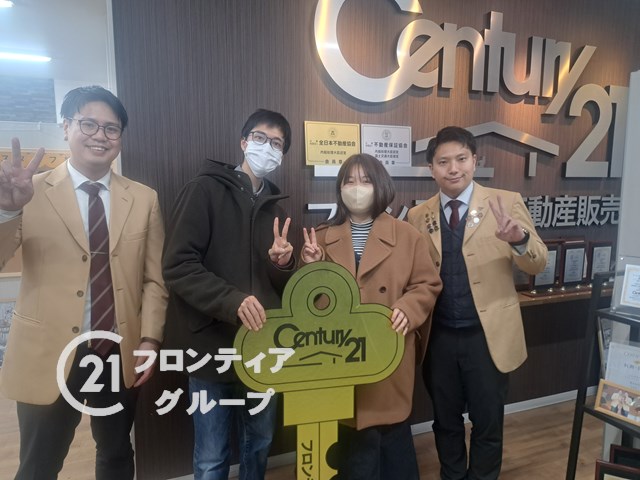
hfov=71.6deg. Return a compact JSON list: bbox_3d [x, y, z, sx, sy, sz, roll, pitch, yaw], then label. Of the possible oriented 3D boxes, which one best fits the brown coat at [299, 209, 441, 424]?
[{"bbox_3d":[0.195,0.304,1.716,0.530,0.830,0.360,2,8,13],"label":"brown coat"}]

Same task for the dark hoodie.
[{"bbox_3d":[-0.323,0.106,1.600,0.480,0.780,0.370,-4,8,-26],"label":"dark hoodie"}]

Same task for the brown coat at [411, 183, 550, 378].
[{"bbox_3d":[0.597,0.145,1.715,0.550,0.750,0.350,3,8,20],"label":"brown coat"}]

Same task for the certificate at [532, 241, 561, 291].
[{"bbox_3d":[1.351,0.155,2.652,0.195,0.290,0.030,-3,8,-18],"label":"certificate"}]

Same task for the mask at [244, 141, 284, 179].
[{"bbox_3d":[-0.184,-0.260,1.443,0.130,0.113,0.078,16,6,-21],"label":"mask"}]

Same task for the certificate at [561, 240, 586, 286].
[{"bbox_3d":[1.557,0.147,2.720,0.190,0.285,0.030,-3,8,-18],"label":"certificate"}]

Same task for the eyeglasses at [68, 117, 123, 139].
[{"bbox_3d":[-0.706,-0.352,1.382,0.138,0.046,0.140,2,11,-45],"label":"eyeglasses"}]

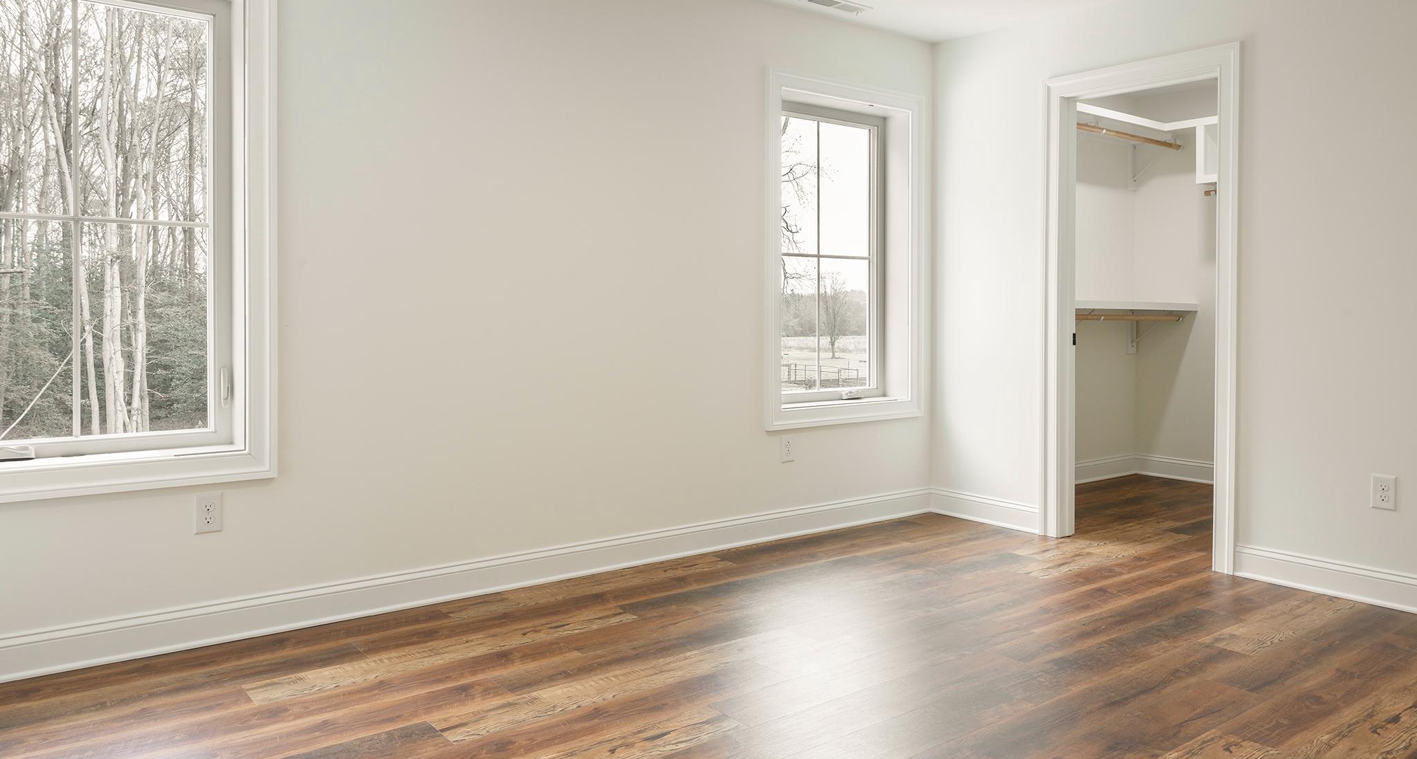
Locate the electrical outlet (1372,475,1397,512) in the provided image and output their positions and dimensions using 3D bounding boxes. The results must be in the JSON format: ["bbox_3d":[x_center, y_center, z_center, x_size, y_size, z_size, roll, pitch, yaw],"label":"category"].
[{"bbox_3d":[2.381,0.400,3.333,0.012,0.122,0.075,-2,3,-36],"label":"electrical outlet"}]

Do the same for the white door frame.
[{"bbox_3d":[1.865,-0.301,4.101,0.150,2.112,0.875,-2,3,-36],"label":"white door frame"}]

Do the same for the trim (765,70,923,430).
[{"bbox_3d":[0.638,-0.601,4.629,1.054,1.628,0.188,-2,3,-36],"label":"trim"}]

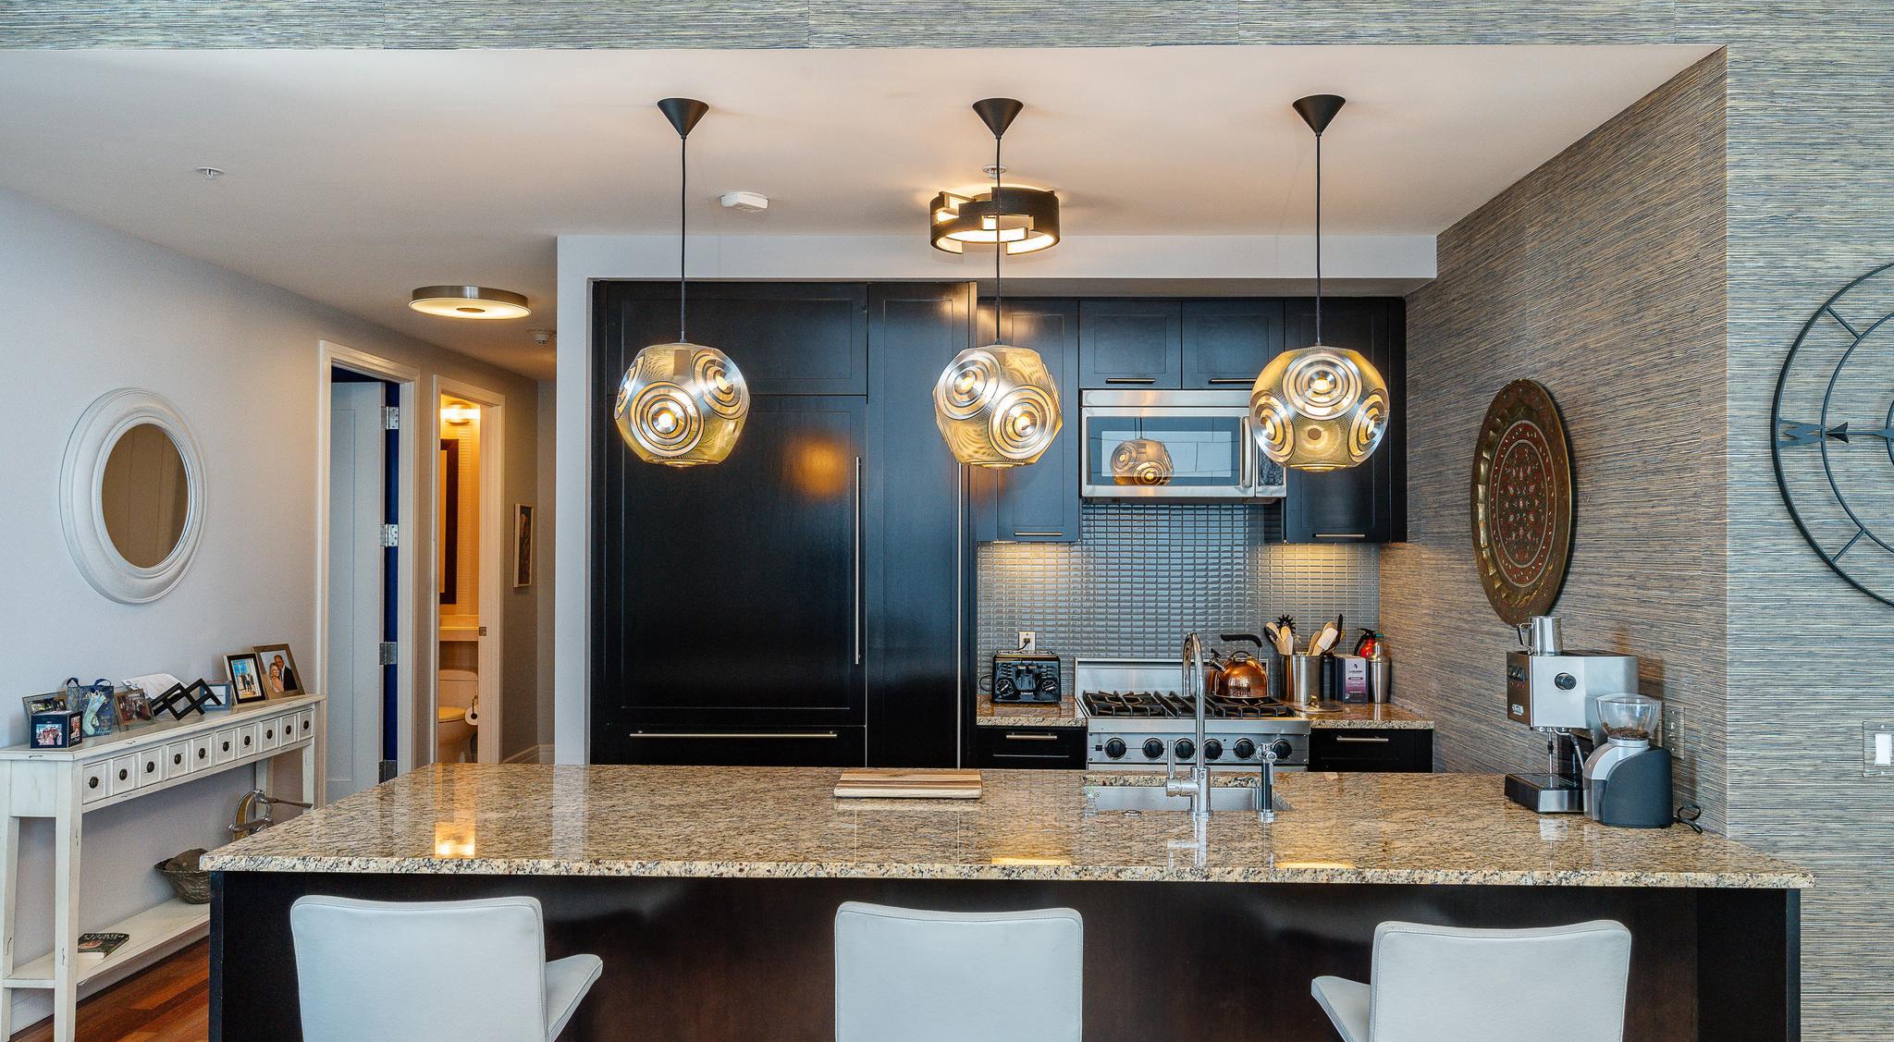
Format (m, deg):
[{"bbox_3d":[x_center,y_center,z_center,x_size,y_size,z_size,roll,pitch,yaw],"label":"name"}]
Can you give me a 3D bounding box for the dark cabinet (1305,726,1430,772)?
[{"bbox_3d":[1.485,1.160,4.719,0.430,0.850,0.620,0,-1,1],"label":"dark cabinet"}]

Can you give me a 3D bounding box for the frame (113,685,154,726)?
[{"bbox_3d":[-2.787,0.635,4.346,0.060,0.140,0.155,-8,-2,5],"label":"frame"}]

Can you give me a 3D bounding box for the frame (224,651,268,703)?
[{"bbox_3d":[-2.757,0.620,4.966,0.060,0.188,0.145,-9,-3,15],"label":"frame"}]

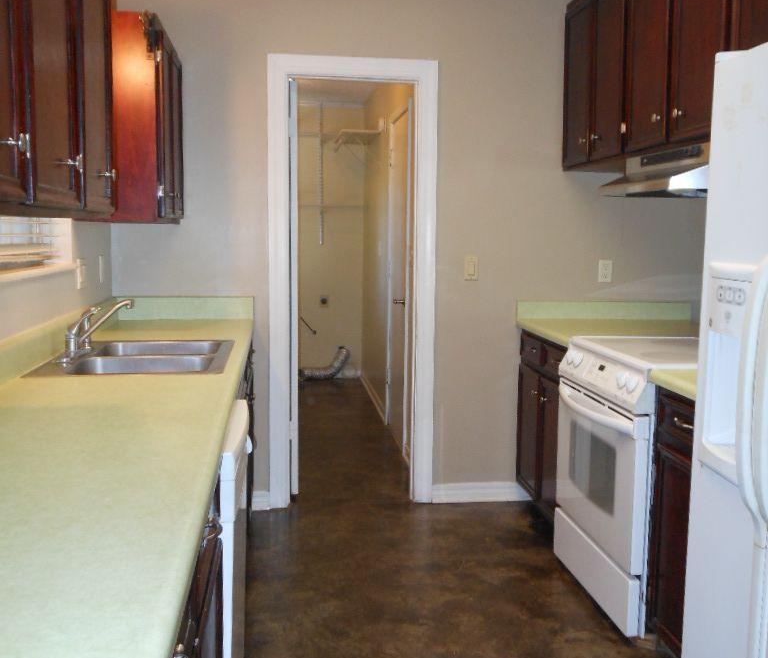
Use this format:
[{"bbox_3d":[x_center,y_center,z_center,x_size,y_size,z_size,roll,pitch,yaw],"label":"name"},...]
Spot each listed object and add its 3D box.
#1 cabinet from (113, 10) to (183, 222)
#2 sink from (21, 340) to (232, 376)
[{"bbox_3d":[-1.021,-0.791,3.453,0.329,0.710,0.836,0,6,-7],"label":"cabinet"},{"bbox_3d":[-0.774,0.167,2.792,0.539,0.170,0.835,0,6,-7],"label":"sink"}]

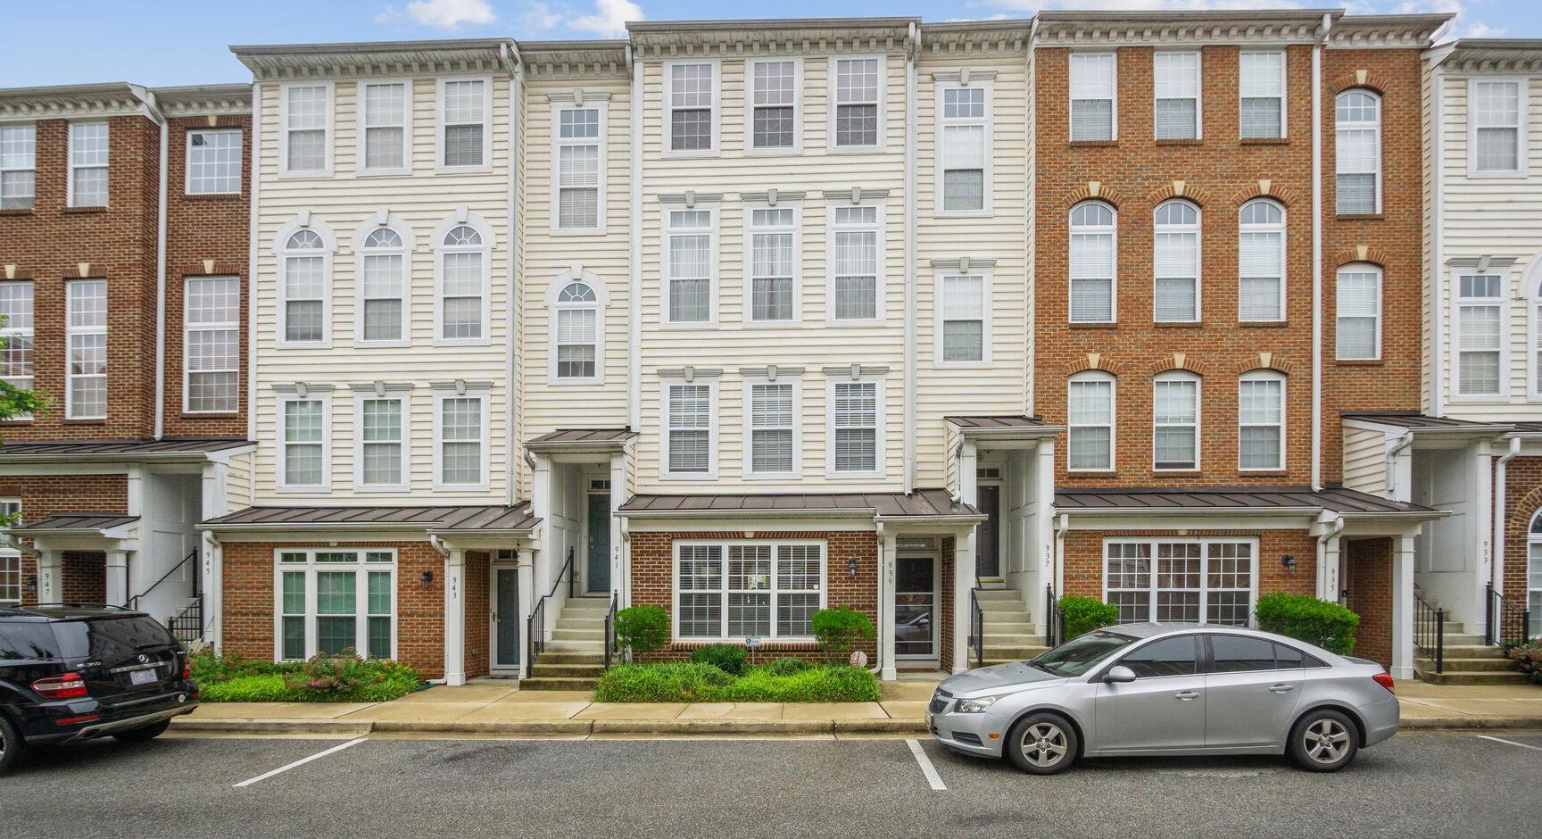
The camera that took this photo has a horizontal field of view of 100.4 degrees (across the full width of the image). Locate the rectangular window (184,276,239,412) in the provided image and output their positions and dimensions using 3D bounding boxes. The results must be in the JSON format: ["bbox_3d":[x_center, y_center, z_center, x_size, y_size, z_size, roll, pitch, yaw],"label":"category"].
[{"bbox_3d":[-11.508,-1.544,13.220,1.153,2.815,0.100,0,-1,2],"label":"rectangular window"}]

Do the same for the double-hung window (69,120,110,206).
[{"bbox_3d":[-14.016,-5.243,13.200,0.854,1.721,0.120,0,0,3],"label":"double-hung window"}]

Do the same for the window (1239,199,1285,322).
[{"bbox_3d":[9.045,-2.918,11.830,0.854,2.264,0.100,0,-1,2],"label":"window"}]

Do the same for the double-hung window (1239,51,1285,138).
[{"bbox_3d":[9.242,-6.101,12.080,0.883,1.666,0.120,0,0,1],"label":"double-hung window"}]

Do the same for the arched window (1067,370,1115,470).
[{"bbox_3d":[6.059,0.029,12.170,0.890,1.883,0.120,0,0,1],"label":"arched window"}]

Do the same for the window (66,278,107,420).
[{"bbox_3d":[-13.805,-1.409,12.950,0.826,2.818,0.100,0,-1,2],"label":"window"}]

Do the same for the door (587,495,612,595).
[{"bbox_3d":[-3.230,2.510,13.000,0.930,2.060,0.090,0,-4,2],"label":"door"}]

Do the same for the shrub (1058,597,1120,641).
[{"bbox_3d":[5.262,3.436,10.650,0.980,0.970,0.900,0,-1,2],"label":"shrub"}]

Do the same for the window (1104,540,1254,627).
[{"bbox_3d":[7.311,2.996,11.450,2.748,1.740,0.140,0,0,1],"label":"window"}]

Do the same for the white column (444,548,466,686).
[{"bbox_3d":[-5.370,3.350,10.900,0.260,2.330,0.260,0,-4,2],"label":"white column"}]

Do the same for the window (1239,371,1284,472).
[{"bbox_3d":[9.017,0.022,11.800,0.841,1.837,0.100,0,-1,2],"label":"window"}]

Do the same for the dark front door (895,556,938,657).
[{"bbox_3d":[2.700,3.541,12.100,0.880,1.980,0.100,0,-1,2],"label":"dark front door"}]

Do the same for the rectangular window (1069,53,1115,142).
[{"bbox_3d":[5.967,-5.981,11.930,0.861,1.667,0.100,0,-1,2],"label":"rectangular window"}]

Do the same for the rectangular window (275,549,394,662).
[{"bbox_3d":[-7.897,3.376,11.650,2.184,2.076,0.120,0,-1,2],"label":"rectangular window"}]

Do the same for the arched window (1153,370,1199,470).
[{"bbox_3d":[7.450,0.020,11.800,0.850,1.830,0.130,0,-4,2],"label":"arched window"}]

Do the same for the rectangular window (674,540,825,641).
[{"bbox_3d":[-0.352,2.989,11.200,2.678,1.775,0.140,0,0,1],"label":"rectangular window"}]

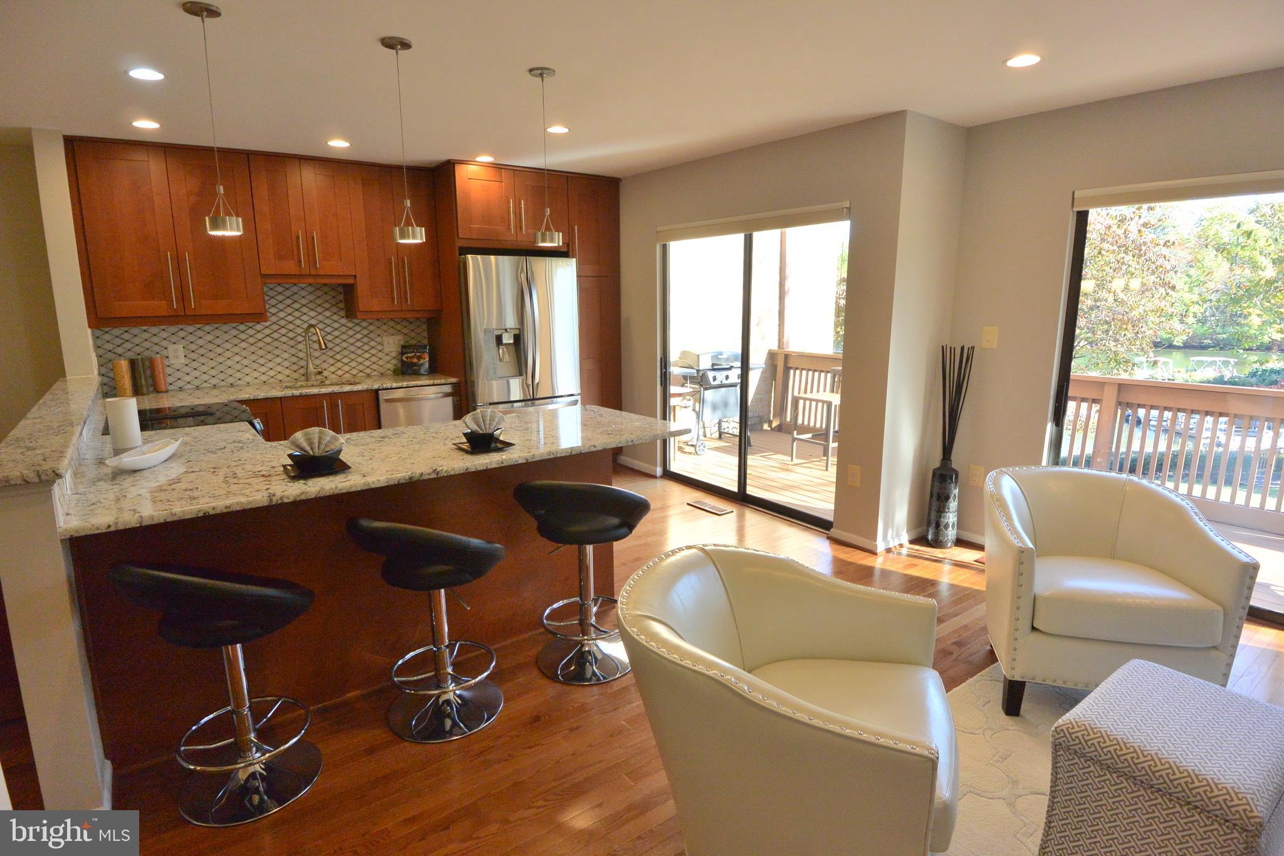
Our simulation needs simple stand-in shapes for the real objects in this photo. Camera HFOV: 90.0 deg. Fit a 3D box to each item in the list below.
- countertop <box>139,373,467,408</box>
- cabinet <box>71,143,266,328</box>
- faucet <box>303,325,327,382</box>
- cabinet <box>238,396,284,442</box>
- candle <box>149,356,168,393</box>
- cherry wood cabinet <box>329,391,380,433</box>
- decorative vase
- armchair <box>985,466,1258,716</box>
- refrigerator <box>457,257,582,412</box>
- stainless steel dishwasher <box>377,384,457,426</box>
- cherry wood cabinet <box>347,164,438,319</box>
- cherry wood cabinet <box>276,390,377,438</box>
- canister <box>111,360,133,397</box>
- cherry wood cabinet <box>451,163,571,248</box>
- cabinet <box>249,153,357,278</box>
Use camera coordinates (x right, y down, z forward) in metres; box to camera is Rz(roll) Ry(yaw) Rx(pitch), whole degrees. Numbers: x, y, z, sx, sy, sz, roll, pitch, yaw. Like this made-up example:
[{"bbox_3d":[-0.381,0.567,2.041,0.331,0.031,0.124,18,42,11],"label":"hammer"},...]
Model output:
[{"bbox_3d":[-2.389,-0.268,4.444,2.130,0.040,0.655,-8,14,-35],"label":"countertop"},{"bbox_3d":[-2.956,-1.198,4.062,0.940,1.075,0.340,-8,14,-35],"label":"cabinet"},{"bbox_3d":[-2.353,-0.534,4.622,0.230,0.415,0.110,9,14,36],"label":"faucet"},{"bbox_3d":[-2.756,0.177,4.641,0.303,0.853,0.626,-8,14,-33],"label":"cabinet"},{"bbox_3d":[-3.160,-0.345,4.207,0.078,0.225,0.078,-8,14,-35],"label":"candle"},{"bbox_3d":[-2.135,0.094,4.710,0.320,0.790,0.610,-8,14,-35],"label":"cherry wood cabinet"},{"bbox_3d":[1.847,0.465,3.929,0.165,0.545,0.165,-8,14,-35],"label":"decorative vase"},{"bbox_3d":[1.717,0.605,2.523,0.697,0.773,0.707,2,12,13],"label":"armchair"},{"bbox_3d":[-1.070,-0.450,5.277,0.915,1.790,0.770,-8,14,-35],"label":"refrigerator"},{"bbox_3d":[-1.851,0.053,5.216,0.601,0.848,0.616,-8,14,-33],"label":"stainless steel dishwasher"},{"bbox_3d":[-1.877,-1.366,4.798,0.610,1.075,0.340,-8,14,-35],"label":"cherry wood cabinet"},{"bbox_3d":[-2.372,0.121,4.898,0.616,0.853,0.626,-8,14,-33],"label":"cherry wood cabinet"},{"bbox_3d":[-3.226,-0.307,3.990,0.082,0.222,0.082,-8,14,-37],"label":"canister"},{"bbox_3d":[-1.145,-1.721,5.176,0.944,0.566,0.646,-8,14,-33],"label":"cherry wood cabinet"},{"bbox_3d":[-2.482,-1.499,4.682,0.616,0.773,0.384,-8,14,-33],"label":"cabinet"}]

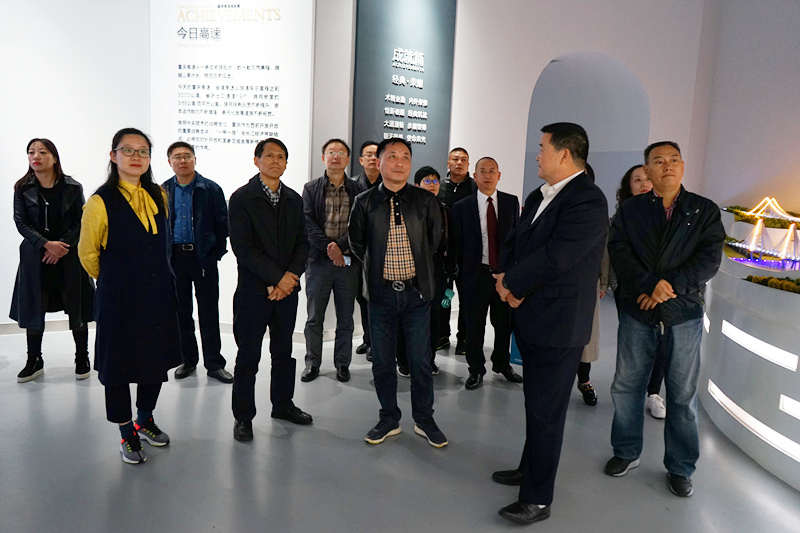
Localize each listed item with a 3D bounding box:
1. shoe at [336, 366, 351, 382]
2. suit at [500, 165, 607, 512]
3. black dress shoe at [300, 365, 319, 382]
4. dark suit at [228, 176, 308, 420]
[{"bbox_3d":[-0.426,0.800,4.806,0.100,0.106,0.280,2,7,-3],"label":"shoe"},{"bbox_3d":[0.681,0.327,2.917,0.420,1.490,0.500,-2,9,-32],"label":"suit"},{"bbox_3d":[-0.675,0.774,4.687,0.105,0.105,0.285,4,8,7],"label":"black dress shoe"},{"bbox_3d":[-0.776,0.188,3.633,0.480,1.420,0.360,-1,9,-27],"label":"dark suit"}]

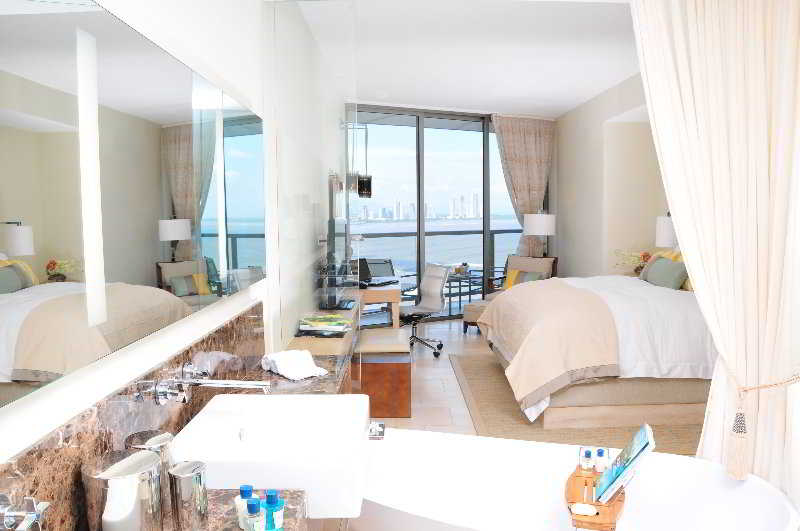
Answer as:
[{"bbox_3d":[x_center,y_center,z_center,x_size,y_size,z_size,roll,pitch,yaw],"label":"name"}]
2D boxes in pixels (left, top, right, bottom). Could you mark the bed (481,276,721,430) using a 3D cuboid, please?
[{"bbox_3d":[1.961,0.533,4.937,2.150,0.770,2.150,-1,5,0],"label":"bed"}]

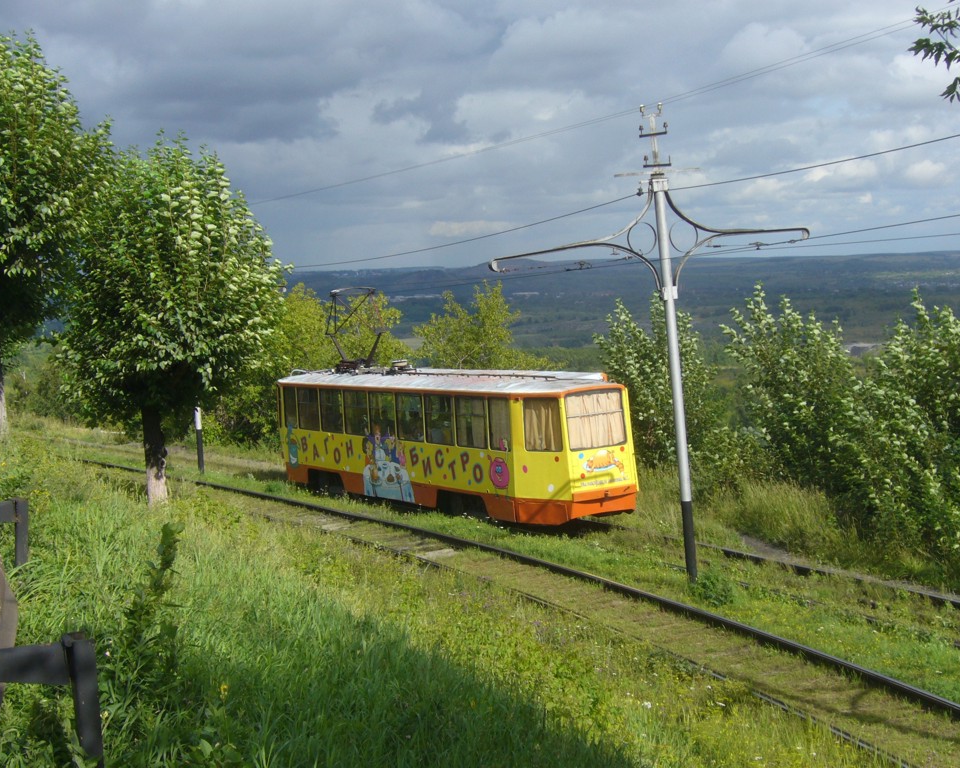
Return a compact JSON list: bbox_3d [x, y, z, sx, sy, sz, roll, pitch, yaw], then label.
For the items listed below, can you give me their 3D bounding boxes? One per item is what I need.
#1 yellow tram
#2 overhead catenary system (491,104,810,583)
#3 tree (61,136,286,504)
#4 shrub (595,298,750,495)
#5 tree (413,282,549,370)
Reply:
[{"bbox_3d":[-1.120,1.295,38.520,2.600,3.180,15.100,-5,3,-28],"label":"yellow tram"},{"bbox_3d":[3.040,-0.570,25.800,6.500,7.700,0.400,-7,5,-30],"label":"overhead catenary system"},{"bbox_3d":[-7.650,-1.600,40.600,5.500,9.100,5.500,-3,4,0],"label":"tree"},{"bbox_3d":[4.700,0.350,39.500,3.800,4.700,3.500,-3,4,0],"label":"shrub"},{"bbox_3d":[0.100,-0.300,49.500,4.200,5.600,4.000,-3,4,0],"label":"tree"}]

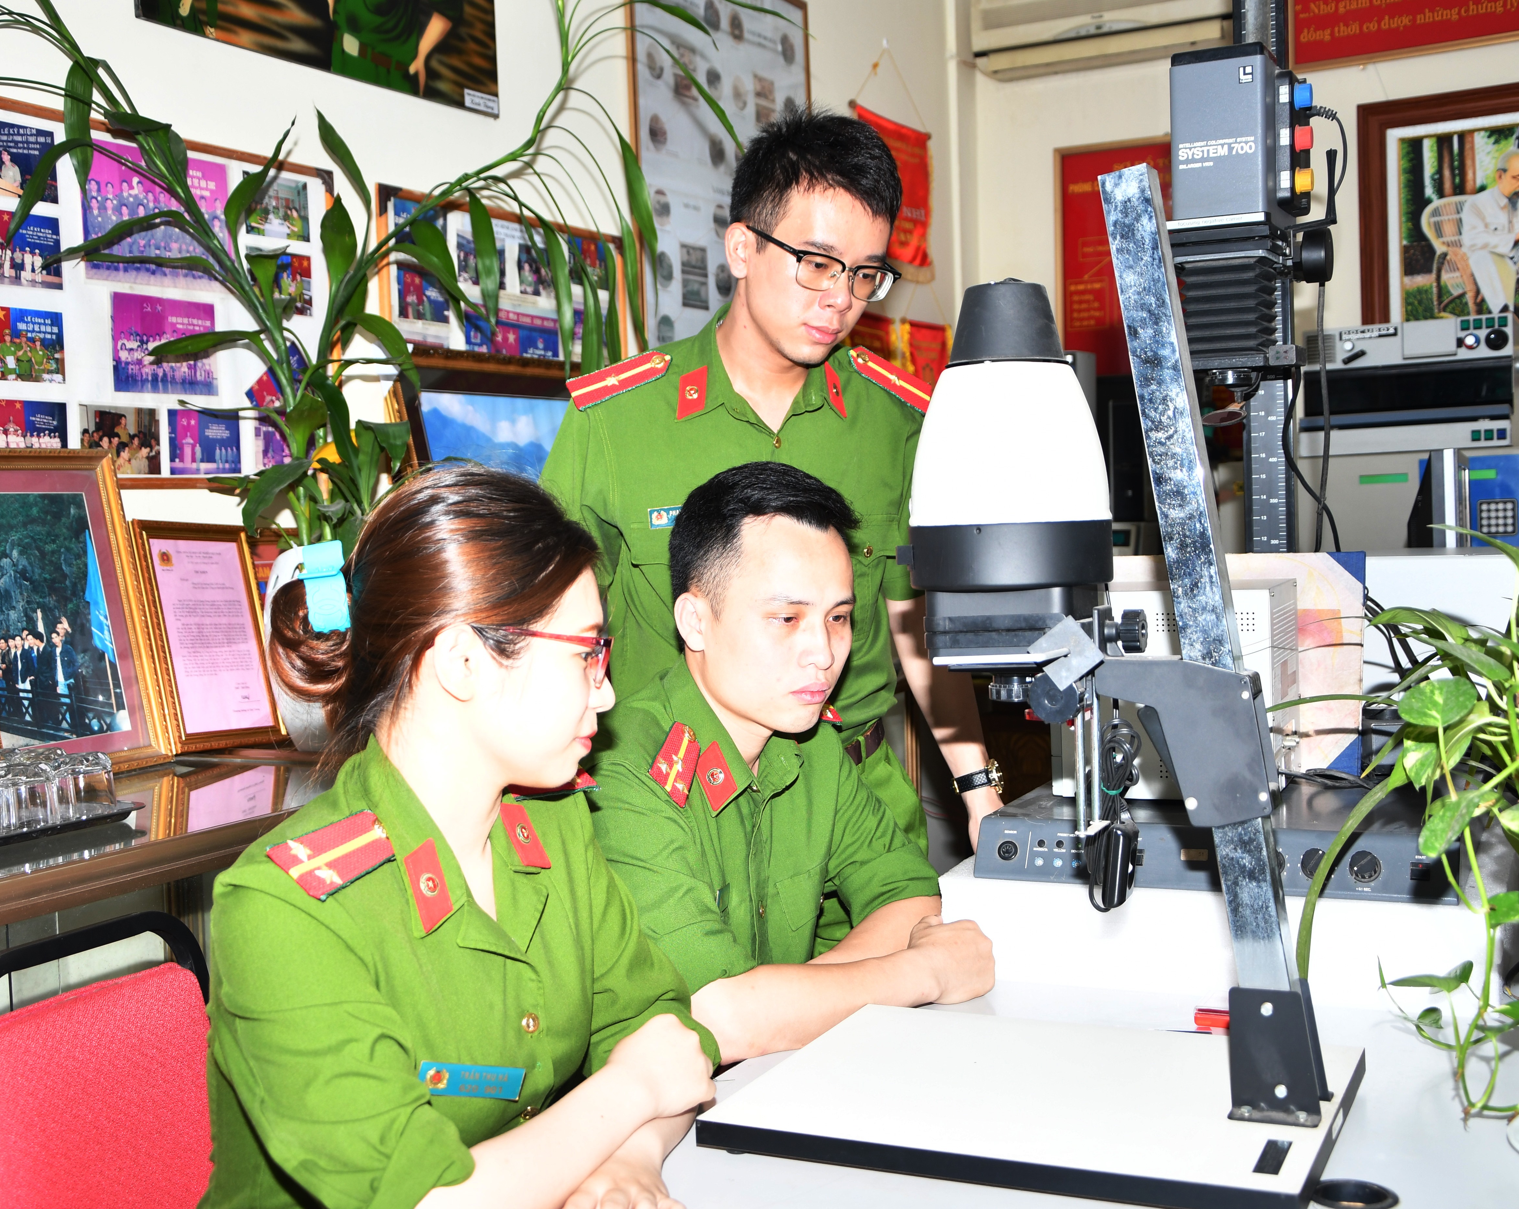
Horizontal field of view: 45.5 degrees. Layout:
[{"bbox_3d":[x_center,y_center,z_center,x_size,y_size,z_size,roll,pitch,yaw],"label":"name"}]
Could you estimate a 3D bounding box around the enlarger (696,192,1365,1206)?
[{"bbox_3d":[0.220,0.040,1.458,0.459,0.742,0.356,-1,3,26],"label":"enlarger"}]

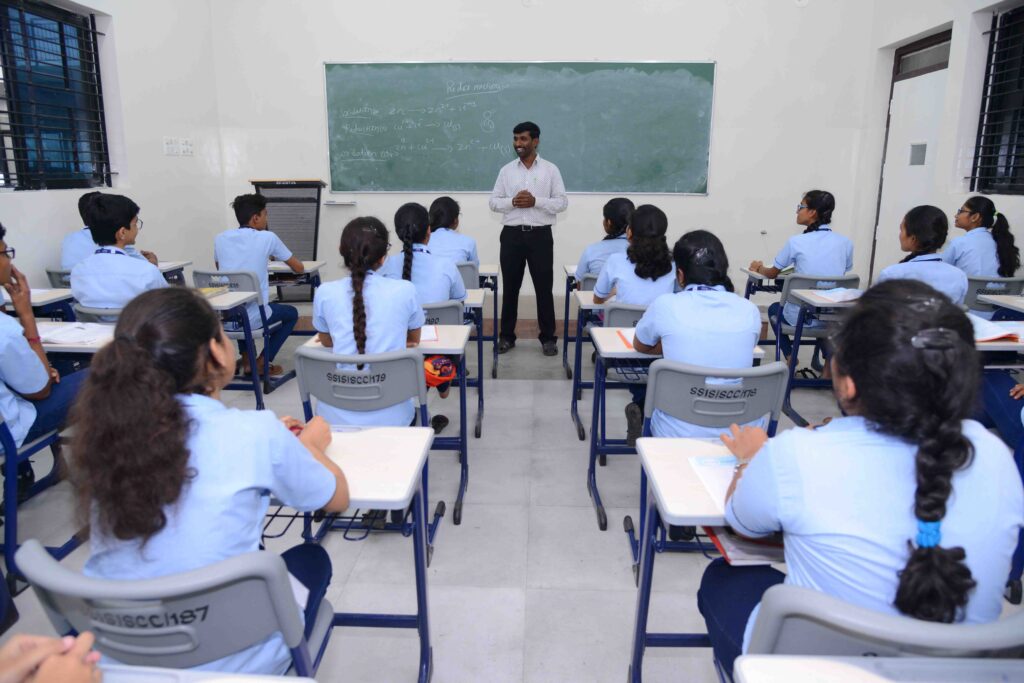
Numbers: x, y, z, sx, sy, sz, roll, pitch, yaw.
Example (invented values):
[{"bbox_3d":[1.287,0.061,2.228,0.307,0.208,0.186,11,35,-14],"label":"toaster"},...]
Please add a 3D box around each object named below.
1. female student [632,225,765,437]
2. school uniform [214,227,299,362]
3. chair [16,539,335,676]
[{"bbox_3d":[0.639,0.177,2.448,0.470,1.140,0.620,1,13,2],"label":"female student"},{"bbox_3d":[-1.611,-0.297,4.519,0.430,0.910,0.560,3,13,12],"label":"school uniform"},{"bbox_3d":[-0.535,0.636,1.258,0.450,0.770,0.500,1,13,2],"label":"chair"}]

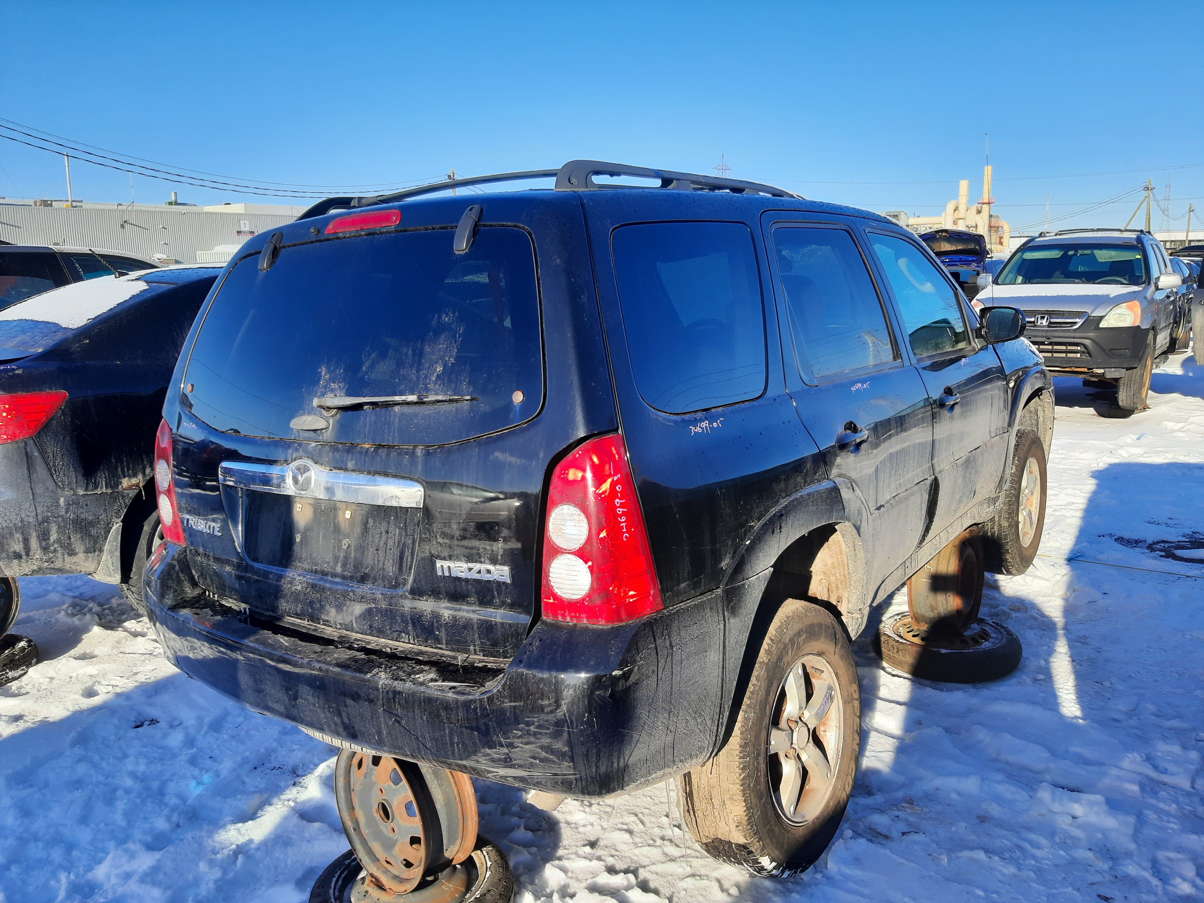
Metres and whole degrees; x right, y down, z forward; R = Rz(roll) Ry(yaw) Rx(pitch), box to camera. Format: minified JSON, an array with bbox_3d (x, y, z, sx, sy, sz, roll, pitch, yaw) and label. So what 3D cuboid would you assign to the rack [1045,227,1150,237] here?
[{"bbox_3d":[5.882,-2.557,10.708,1.070,0.100,1.450,8,15,36],"label":"rack"}]

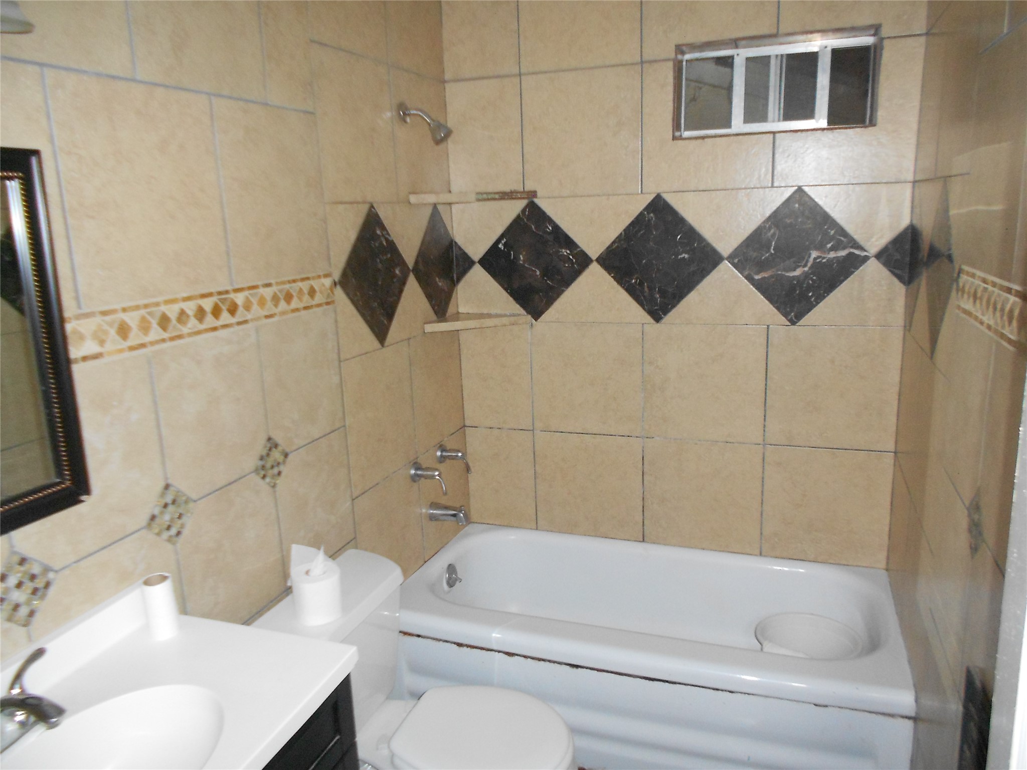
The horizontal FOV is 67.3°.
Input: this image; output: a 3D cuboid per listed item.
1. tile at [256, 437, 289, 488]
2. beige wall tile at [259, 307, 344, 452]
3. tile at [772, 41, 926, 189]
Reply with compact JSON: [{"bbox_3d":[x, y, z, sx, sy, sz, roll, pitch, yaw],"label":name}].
[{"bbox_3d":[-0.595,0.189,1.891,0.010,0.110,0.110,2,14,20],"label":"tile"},{"bbox_3d":[-0.546,-0.014,2.009,0.010,0.350,0.333,3,14,20],"label":"beige wall tile"},{"bbox_3d":[0.987,-0.804,2.294,0.396,0.405,0.010,2,14,20],"label":"tile"}]

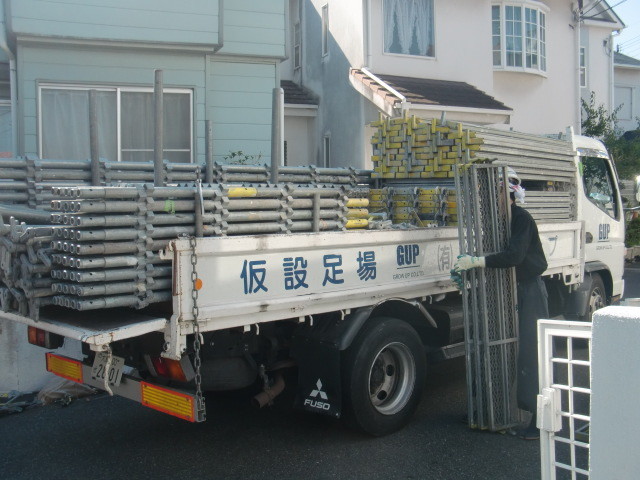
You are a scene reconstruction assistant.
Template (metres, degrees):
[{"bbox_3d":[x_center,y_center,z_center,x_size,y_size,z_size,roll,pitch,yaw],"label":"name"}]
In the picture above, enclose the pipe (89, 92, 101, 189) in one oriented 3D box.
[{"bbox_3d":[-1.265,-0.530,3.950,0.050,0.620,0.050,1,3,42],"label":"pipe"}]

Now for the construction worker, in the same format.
[{"bbox_3d":[1.155,0.400,4.500,0.620,1.720,0.540,0,2,5],"label":"construction worker"}]

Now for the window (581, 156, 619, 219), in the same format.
[{"bbox_3d":[2.890,-0.520,7.250,0.060,0.640,0.970,3,4,42],"label":"window"}]

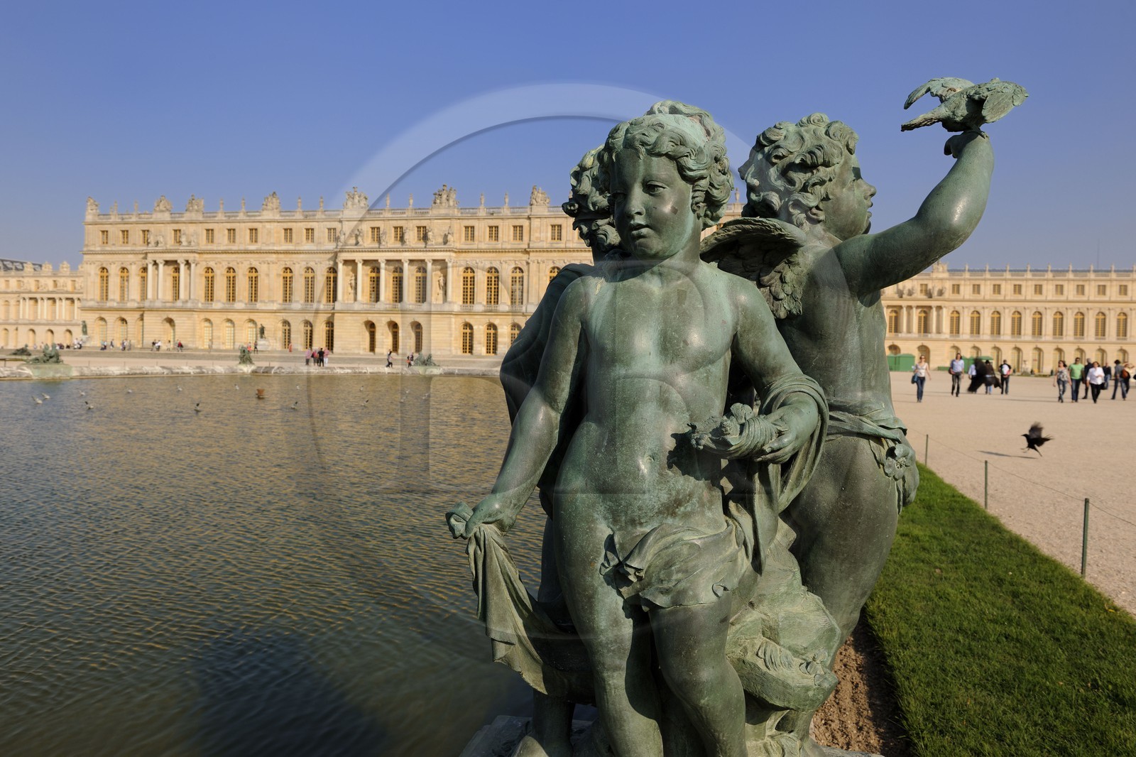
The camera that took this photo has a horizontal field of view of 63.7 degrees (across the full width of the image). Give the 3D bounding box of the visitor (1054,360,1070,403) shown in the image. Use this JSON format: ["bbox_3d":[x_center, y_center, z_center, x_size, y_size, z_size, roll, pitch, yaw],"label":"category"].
[{"bbox_3d":[19.022,0.119,35.200,0.560,1.640,0.420,2,2,25],"label":"visitor"}]

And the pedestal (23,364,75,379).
[{"bbox_3d":[-30.868,-0.453,53.917,1.300,0.850,3.050,2,1,12],"label":"pedestal"}]

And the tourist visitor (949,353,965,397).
[{"bbox_3d":[16.039,-0.146,37.700,0.580,1.800,0.450,1,2,14],"label":"tourist visitor"}]

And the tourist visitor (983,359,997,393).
[{"bbox_3d":[21.229,-0.083,46.000,0.600,1.720,0.400,2,1,20],"label":"tourist visitor"}]

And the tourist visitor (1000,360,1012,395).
[{"bbox_3d":[22.258,-0.054,46.500,0.600,1.750,0.380,2,1,22],"label":"tourist visitor"}]

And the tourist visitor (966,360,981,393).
[{"bbox_3d":[19.066,-0.083,43.000,0.540,1.620,0.400,1,2,9],"label":"tourist visitor"}]

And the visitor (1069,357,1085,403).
[{"bbox_3d":[19.937,0.052,35.800,0.600,1.750,0.420,1,2,18],"label":"visitor"}]

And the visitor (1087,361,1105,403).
[{"bbox_3d":[21.122,0.165,36.600,0.680,1.670,0.450,2,1,22],"label":"visitor"}]

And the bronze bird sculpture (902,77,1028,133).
[{"bbox_3d":[0.953,-0.657,2.200,0.280,0.145,0.270,0,2,-35],"label":"bronze bird sculpture"}]

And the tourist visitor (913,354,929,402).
[{"bbox_3d":[12.936,0.000,33.500,0.580,1.710,0.420,1,2,12],"label":"tourist visitor"}]

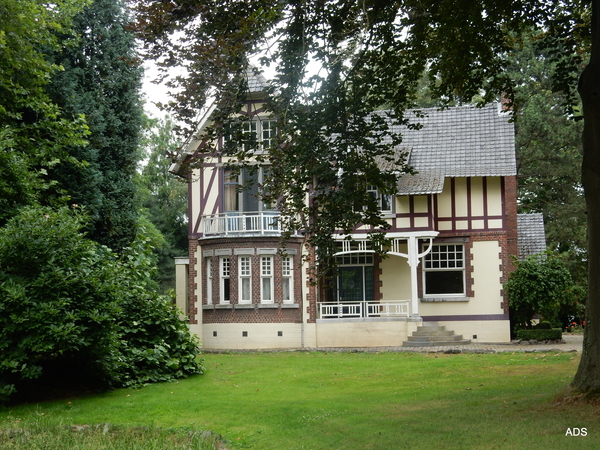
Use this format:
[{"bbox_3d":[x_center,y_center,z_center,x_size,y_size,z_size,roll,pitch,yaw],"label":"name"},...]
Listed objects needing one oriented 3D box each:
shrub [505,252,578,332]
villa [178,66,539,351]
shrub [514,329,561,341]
[{"bbox_3d":[8.756,2.624,37.560,2.620,3.100,2.300,-2,-4,14],"label":"shrub"},{"bbox_3d":[2.693,-0.679,40.335,13.350,10.300,10.500,-2,-4,14],"label":"villa"},{"bbox_3d":[8.637,3.925,37.351,1.700,0.420,1.000,-2,-4,14],"label":"shrub"}]

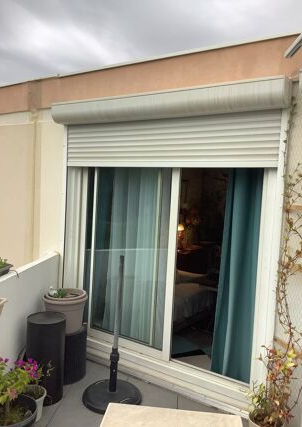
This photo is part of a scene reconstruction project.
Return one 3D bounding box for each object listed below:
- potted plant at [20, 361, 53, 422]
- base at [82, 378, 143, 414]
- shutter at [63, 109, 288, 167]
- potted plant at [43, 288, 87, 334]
[{"bbox_3d":[-0.802,1.245,2.715,0.230,0.410,0.220,5,3,33],"label":"potted plant"},{"bbox_3d":[-0.302,1.435,3.027,0.468,0.055,0.468,3,3,0],"label":"base"},{"bbox_3d":[0.041,-0.604,3.262,2.090,0.420,0.060,5,3,33],"label":"shutter"},{"bbox_3d":[-0.744,0.856,3.340,0.380,0.310,0.380,3,3,0],"label":"potted plant"}]

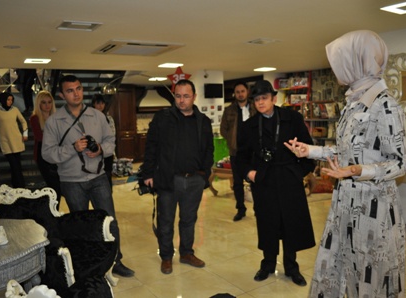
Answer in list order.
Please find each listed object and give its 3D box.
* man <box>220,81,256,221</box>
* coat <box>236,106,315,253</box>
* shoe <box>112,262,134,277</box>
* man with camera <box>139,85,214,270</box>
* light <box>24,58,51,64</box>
[{"bbox_3d":[0.519,0.025,5.028,0.560,1.800,0.380,-1,6,8],"label":"man"},{"bbox_3d":[0.620,0.252,3.192,0.650,1.270,0.410,-1,6,14],"label":"coat"},{"bbox_3d":[-0.733,1.077,3.394,0.285,0.115,0.105,2,7,34],"label":"shoe"},{"bbox_3d":[-0.229,0.236,3.489,0.650,1.730,0.410,-4,6,-17],"label":"man with camera"},{"bbox_3d":[-2.542,-1.355,5.734,0.360,0.050,0.360,-5,7,-31],"label":"light"}]

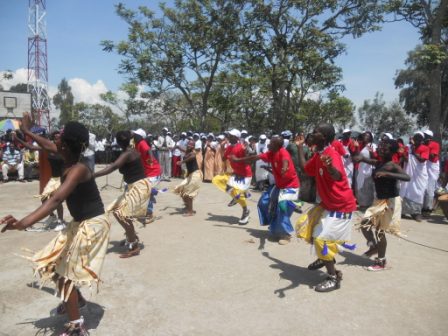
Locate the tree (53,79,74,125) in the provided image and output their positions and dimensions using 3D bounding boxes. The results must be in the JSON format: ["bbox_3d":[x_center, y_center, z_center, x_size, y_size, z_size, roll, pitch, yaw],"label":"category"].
[{"bbox_3d":[-20.671,-7.856,45.000,2.700,7.300,2.700,0,6,-11],"label":"tree"}]

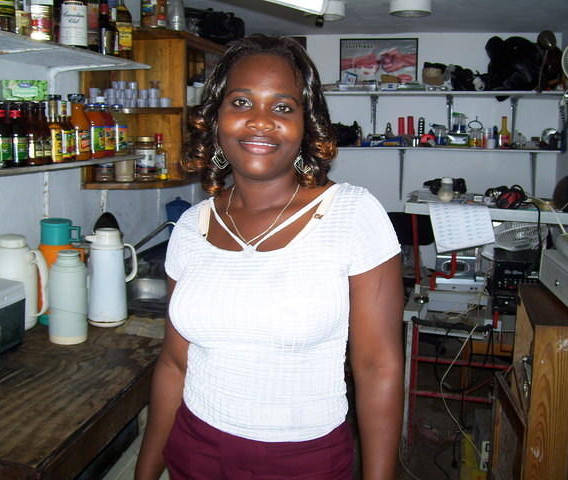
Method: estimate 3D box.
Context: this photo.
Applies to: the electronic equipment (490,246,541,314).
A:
[{"bbox_3d":[1.149,0.196,3.220,0.320,0.310,0.300,3,9,12],"label":"electronic equipment"}]

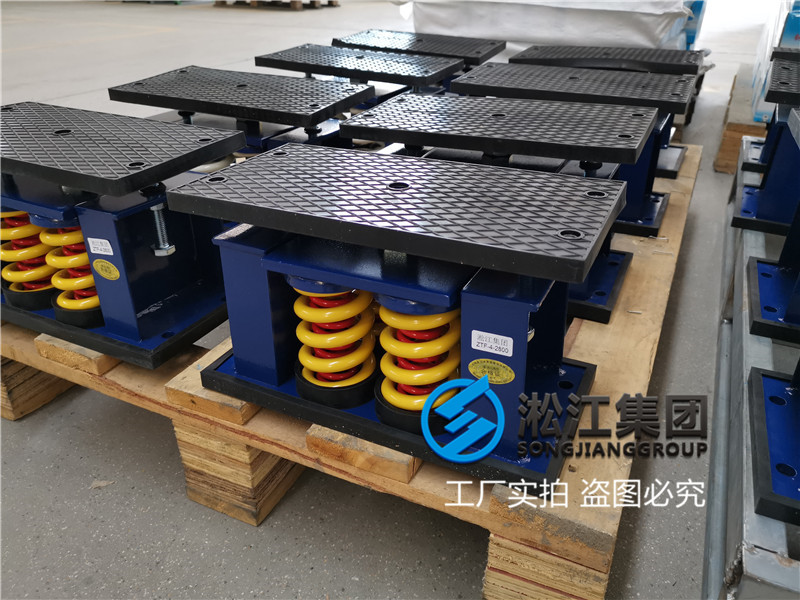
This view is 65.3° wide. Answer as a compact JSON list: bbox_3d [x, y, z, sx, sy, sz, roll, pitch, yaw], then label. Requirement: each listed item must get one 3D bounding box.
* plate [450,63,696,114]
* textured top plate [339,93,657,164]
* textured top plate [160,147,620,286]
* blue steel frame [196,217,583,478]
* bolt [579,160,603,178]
[{"bbox_3d":[0.320,-0.397,1.151,0.400,0.018,0.207,13,34,22],"label":"plate"},{"bbox_3d":[0.142,-0.252,0.889,0.400,0.018,0.207,12,32,24],"label":"textured top plate"},{"bbox_3d":[-0.001,-0.103,0.615,0.400,0.018,0.207,12,30,23],"label":"textured top plate"},{"bbox_3d":[-0.001,0.018,0.671,0.404,0.180,0.198,12,32,23],"label":"blue steel frame"},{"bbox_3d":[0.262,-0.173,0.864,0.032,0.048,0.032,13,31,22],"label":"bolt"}]

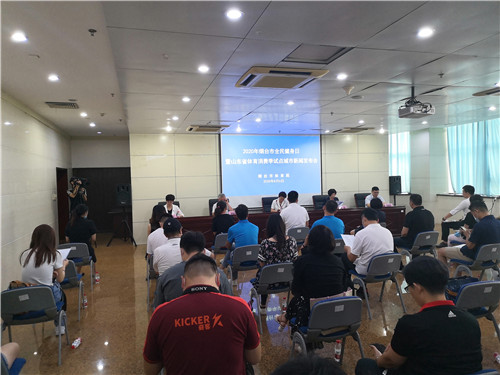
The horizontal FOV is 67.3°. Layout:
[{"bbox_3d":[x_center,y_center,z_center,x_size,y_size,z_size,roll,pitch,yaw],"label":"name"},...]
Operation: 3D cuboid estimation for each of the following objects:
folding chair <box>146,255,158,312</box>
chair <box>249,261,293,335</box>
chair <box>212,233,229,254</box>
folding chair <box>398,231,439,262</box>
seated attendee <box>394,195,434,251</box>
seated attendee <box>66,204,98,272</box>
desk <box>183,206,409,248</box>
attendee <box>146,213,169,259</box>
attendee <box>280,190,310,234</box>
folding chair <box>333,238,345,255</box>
[{"bbox_3d":[-1.129,1.204,5.069,0.530,0.740,0.530,-2,1,-16],"label":"folding chair"},{"bbox_3d":[0.309,1.189,4.346,0.540,0.730,0.560,-2,2,-16],"label":"chair"},{"bbox_3d":[-0.399,1.143,6.816,0.540,0.730,0.560,-2,2,-16],"label":"chair"},{"bbox_3d":[2.766,1.072,6.144,0.520,0.740,0.520,-2,1,-20],"label":"folding chair"},{"bbox_3d":[2.745,0.783,6.356,0.520,1.325,0.800,-2,1,-19],"label":"seated attendee"},{"bbox_3d":[-2.698,0.927,6.109,0.540,1.320,0.800,-2,1,-4],"label":"seated attendee"},{"bbox_3d":[0.875,1.014,9.583,6.300,0.760,0.600,-2,2,-11],"label":"desk"},{"bbox_3d":[-1.190,0.962,5.288,0.500,1.220,0.780,-2,1,-16],"label":"attendee"},{"bbox_3d":[0.749,0.784,7.130,0.530,1.400,0.780,-2,1,-16],"label":"attendee"},{"bbox_3d":[1.237,1.120,5.860,0.540,0.730,0.560,-2,2,-16],"label":"folding chair"}]

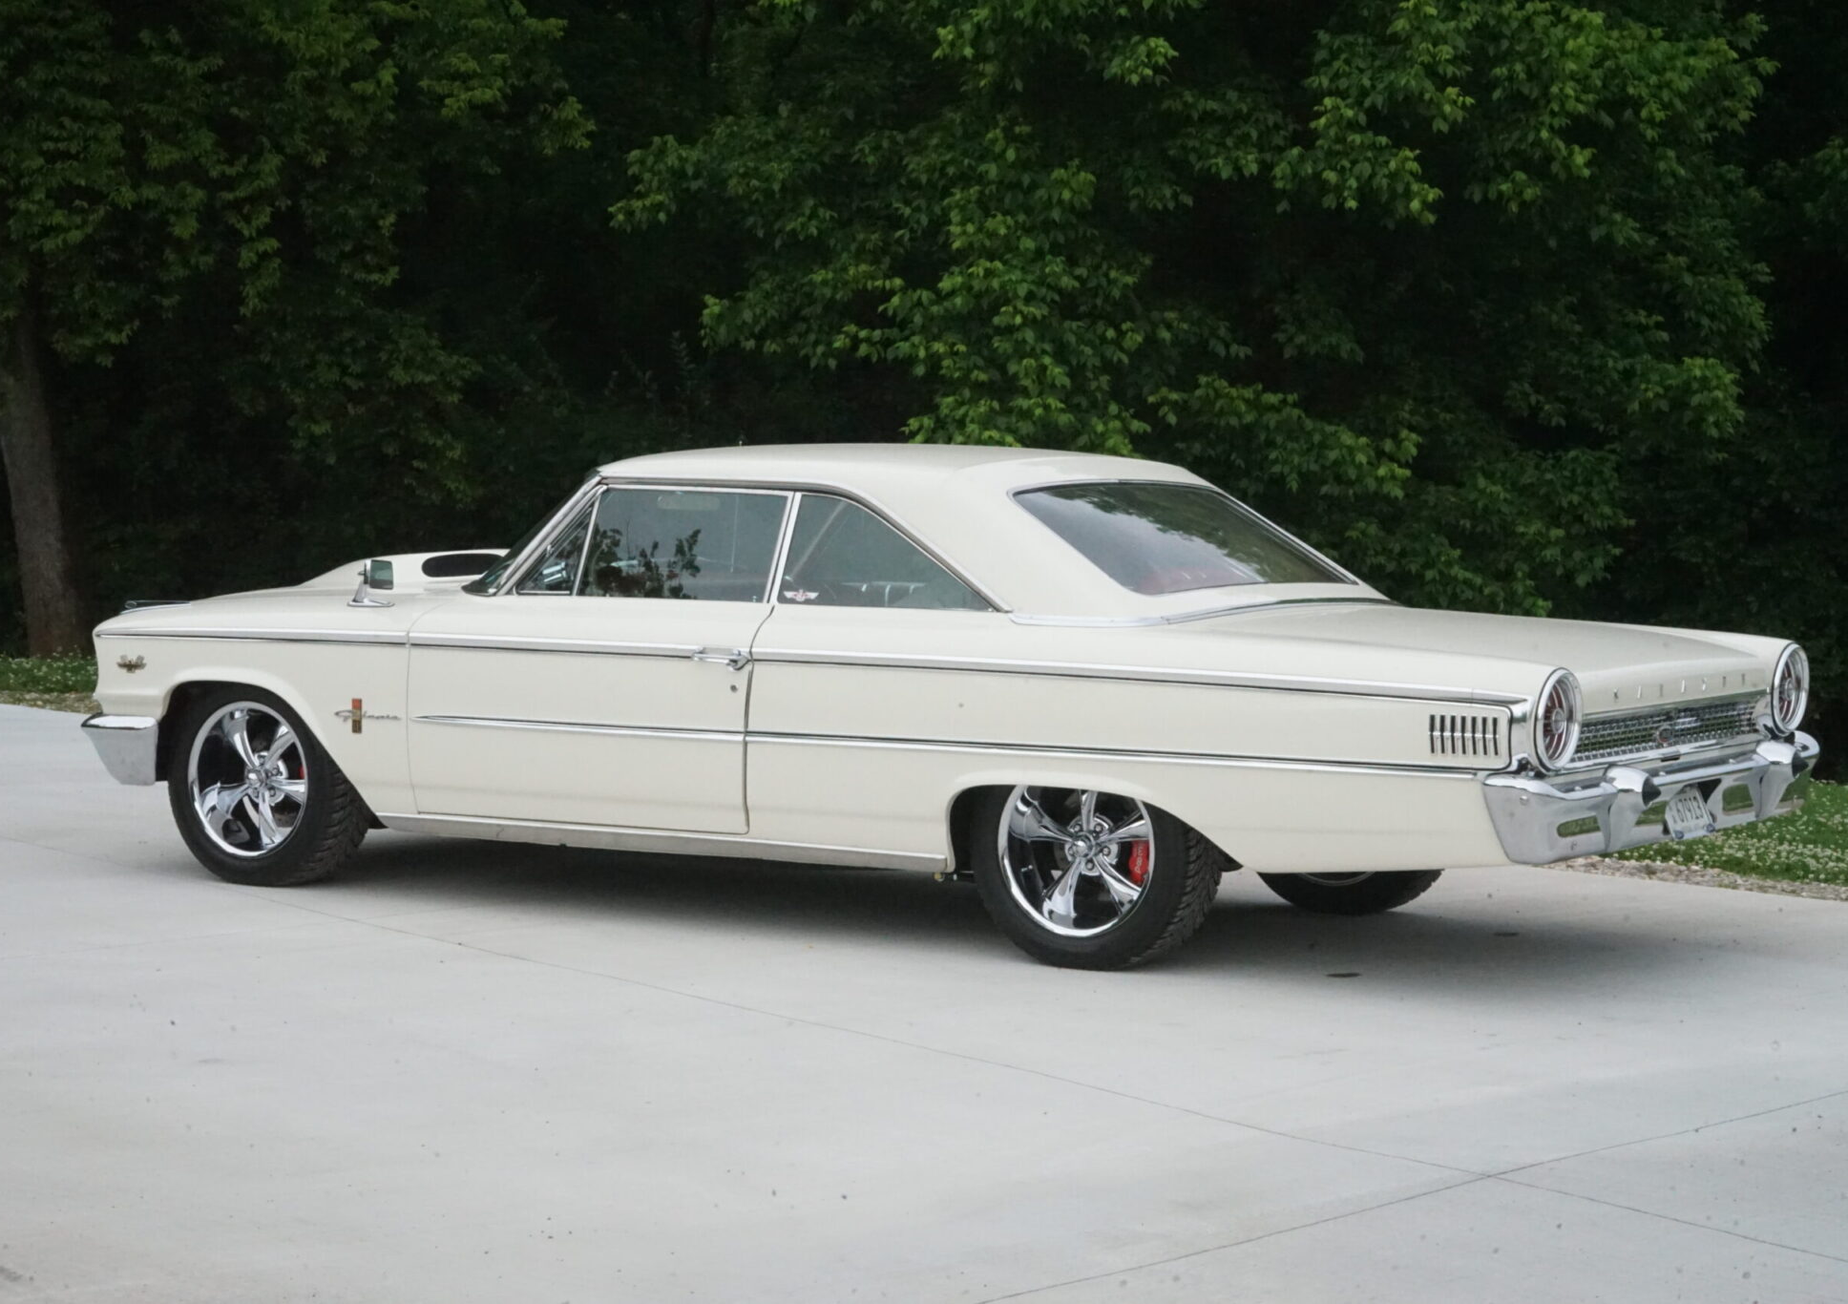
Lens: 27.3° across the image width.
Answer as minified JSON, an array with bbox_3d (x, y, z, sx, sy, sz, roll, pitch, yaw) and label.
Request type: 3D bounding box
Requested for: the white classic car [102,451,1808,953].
[{"bbox_3d":[-0.067,0.072,11.570,5.330,1.410,2.030,3,4,33],"label":"white classic car"}]

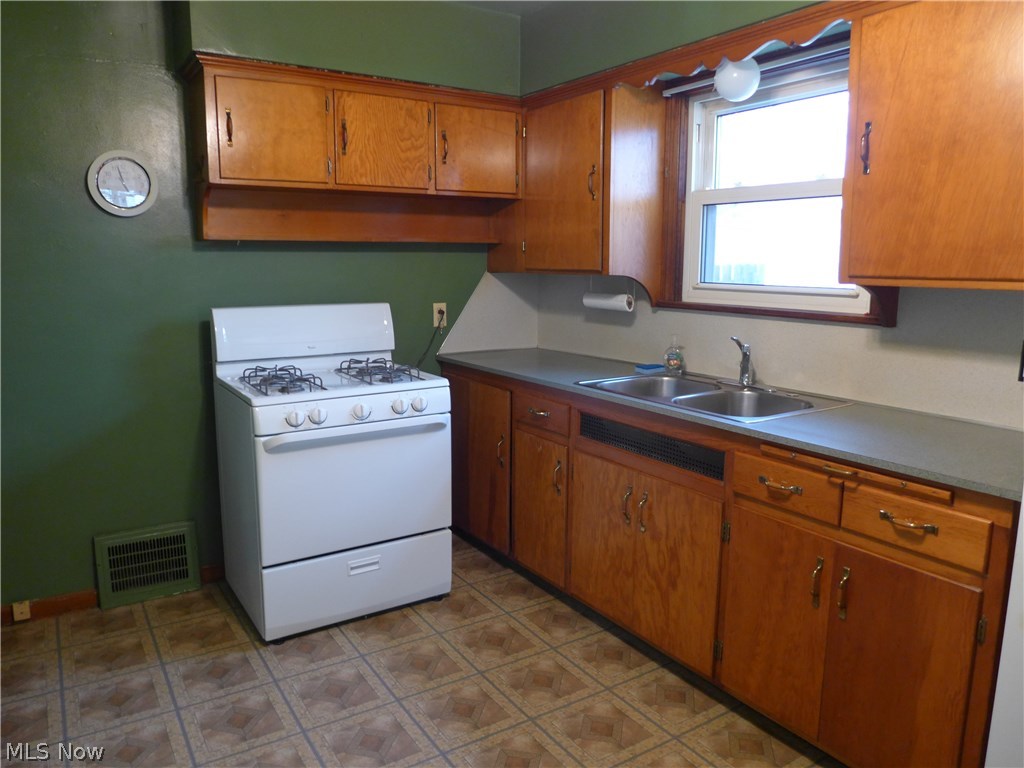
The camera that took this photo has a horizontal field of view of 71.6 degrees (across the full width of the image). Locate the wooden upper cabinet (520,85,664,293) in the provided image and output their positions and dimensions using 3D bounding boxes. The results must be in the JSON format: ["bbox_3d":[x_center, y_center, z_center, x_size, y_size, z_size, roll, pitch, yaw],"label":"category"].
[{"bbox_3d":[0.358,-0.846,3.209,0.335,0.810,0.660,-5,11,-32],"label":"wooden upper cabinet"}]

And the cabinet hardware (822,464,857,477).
[{"bbox_3d":[0.813,0.214,1.758,0.025,0.011,0.089,-5,11,-33],"label":"cabinet hardware"}]

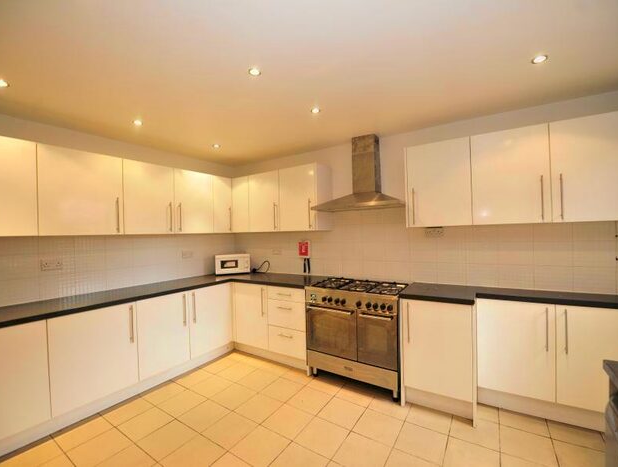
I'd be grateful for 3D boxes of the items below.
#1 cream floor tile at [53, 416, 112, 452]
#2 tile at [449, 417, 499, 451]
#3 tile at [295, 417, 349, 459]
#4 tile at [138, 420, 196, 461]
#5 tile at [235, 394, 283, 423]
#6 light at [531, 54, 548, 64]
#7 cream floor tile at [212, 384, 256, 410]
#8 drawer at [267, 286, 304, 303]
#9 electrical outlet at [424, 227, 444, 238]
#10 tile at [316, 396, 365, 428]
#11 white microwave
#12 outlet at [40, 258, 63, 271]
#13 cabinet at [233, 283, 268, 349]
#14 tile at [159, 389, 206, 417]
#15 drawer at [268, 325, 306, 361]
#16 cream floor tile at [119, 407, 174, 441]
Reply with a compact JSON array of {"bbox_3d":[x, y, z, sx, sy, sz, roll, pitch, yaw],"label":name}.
[{"bbox_3d":[-1.661,1.464,2.008,0.300,0.015,0.300,-1,-1,33],"label":"cream floor tile"},{"bbox_3d":[1.195,1.423,1.967,0.300,0.015,0.300,-1,-1,33],"label":"tile"},{"bbox_3d":[0.100,1.427,1.924,0.300,0.010,0.301,-1,0,33],"label":"tile"},{"bbox_3d":[-0.981,1.441,1.903,0.298,0.010,0.298,-1,-1,33],"label":"tile"},{"bbox_3d":[-0.405,1.438,2.249,0.300,0.010,0.301,-1,0,33],"label":"tile"},{"bbox_3d":[1.375,-1.041,1.625,0.088,0.020,0.088,-1,-1,33],"label":"light"},{"bbox_3d":[-0.671,1.454,2.427,0.300,0.015,0.300,-1,-1,33],"label":"cream floor tile"},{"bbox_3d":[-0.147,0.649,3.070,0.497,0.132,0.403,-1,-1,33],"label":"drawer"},{"bbox_3d":[1.211,0.000,2.634,0.156,0.092,0.018,-1,0,33],"label":"electrical outlet"},{"bbox_3d":[0.262,1.423,2.162,0.298,0.010,0.298,-1,-1,33],"label":"tile"},{"bbox_3d":[-0.992,0.410,3.671,0.450,0.265,0.340,-1,0,-10],"label":"white microwave"},{"bbox_3d":[-2.200,0.266,2.333,0.012,0.090,0.148,-1,-1,33],"label":"outlet"},{"bbox_3d":[-0.518,0.948,3.385,0.520,0.692,0.575,-1,0,33],"label":"cabinet"},{"bbox_3d":[-1.069,1.448,2.317,0.298,0.010,0.298,-1,-1,33],"label":"tile"},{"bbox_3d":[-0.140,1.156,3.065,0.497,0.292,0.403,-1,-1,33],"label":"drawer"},{"bbox_3d":[-1.235,1.453,2.067,0.300,0.010,0.301,-1,0,33],"label":"cream floor tile"}]

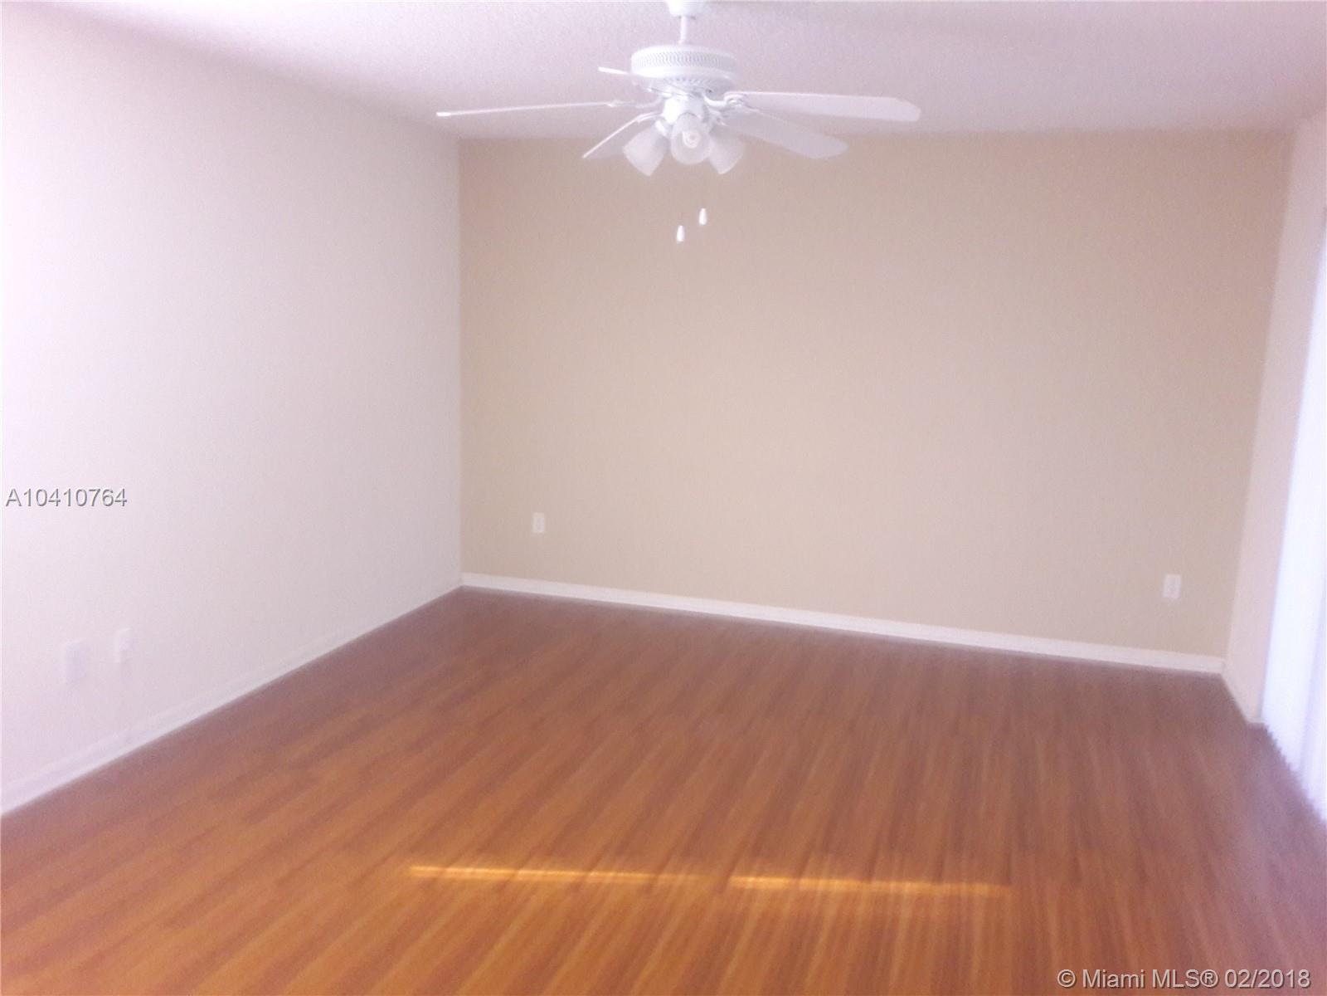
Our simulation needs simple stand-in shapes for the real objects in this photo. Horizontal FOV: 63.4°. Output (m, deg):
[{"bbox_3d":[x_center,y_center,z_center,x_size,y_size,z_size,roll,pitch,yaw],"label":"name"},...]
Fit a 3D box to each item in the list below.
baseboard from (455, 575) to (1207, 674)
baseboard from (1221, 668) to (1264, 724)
[{"bbox_3d":[0.726,0.623,5.559,3.932,0.080,0.015,5,11,17],"label":"baseboard"},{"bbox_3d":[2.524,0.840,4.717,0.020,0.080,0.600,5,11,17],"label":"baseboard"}]

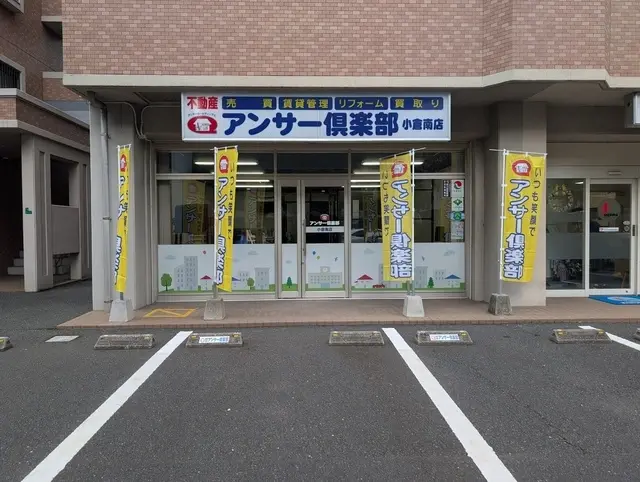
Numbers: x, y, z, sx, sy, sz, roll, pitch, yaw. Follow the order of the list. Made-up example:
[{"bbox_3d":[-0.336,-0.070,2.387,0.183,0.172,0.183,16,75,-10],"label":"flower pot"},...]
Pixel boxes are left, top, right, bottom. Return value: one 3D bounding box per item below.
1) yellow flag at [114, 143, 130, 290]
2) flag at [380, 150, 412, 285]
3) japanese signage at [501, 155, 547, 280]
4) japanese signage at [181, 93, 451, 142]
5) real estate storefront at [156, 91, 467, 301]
[{"bbox_3d":[-2.560,-0.290,5.790,0.130,1.820,0.600,-1,2,-33],"label":"yellow flag"},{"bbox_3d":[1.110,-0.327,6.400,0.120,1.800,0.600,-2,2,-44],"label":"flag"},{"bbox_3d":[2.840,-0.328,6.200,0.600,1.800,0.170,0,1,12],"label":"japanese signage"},{"bbox_3d":[-0.056,-1.736,6.310,3.770,0.680,0.180,0,1,-2],"label":"japanese signage"},{"bbox_3d":[-0.100,-0.550,7.000,5.250,3.100,1.200,0,1,-2],"label":"real estate storefront"}]

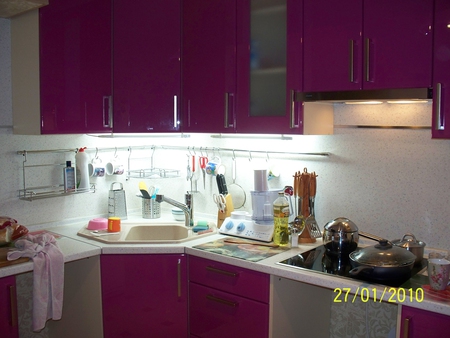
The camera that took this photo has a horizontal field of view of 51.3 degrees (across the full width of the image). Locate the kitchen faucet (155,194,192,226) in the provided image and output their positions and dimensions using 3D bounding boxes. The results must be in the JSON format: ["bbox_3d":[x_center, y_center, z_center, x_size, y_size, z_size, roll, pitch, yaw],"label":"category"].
[{"bbox_3d":[-0.286,0.235,2.640,0.235,0.195,0.060,-4,6,-39],"label":"kitchen faucet"}]

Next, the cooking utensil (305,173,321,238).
[{"bbox_3d":[0.436,0.178,2.315,0.075,0.325,0.050,-3,6,-30],"label":"cooking utensil"}]

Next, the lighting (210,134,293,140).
[{"bbox_3d":[0.137,-0.180,2.568,0.545,0.030,0.045,4,7,40],"label":"lighting"}]

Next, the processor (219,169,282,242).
[{"bbox_3d":[0.174,0.179,2.518,0.344,0.357,0.235,4,6,35],"label":"processor"}]

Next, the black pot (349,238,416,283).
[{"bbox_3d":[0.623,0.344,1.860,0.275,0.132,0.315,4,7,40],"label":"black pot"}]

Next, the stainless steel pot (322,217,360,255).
[{"bbox_3d":[0.555,0.305,2.221,0.172,0.155,0.172,0,5,0],"label":"stainless steel pot"}]

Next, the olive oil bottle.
[{"bbox_3d":[0.283,0.245,2.318,0.079,0.259,0.079,0,5,0],"label":"olive oil bottle"}]

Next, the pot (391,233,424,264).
[{"bbox_3d":[0.789,0.335,1.996,0.140,0.126,0.140,0,5,0],"label":"pot"}]

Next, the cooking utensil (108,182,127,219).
[{"bbox_3d":[-0.677,0.202,2.945,0.095,0.227,0.078,-4,7,-43],"label":"cooking utensil"}]

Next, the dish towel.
[{"bbox_3d":[-0.835,0.503,2.076,0.255,0.355,0.240,4,7,40],"label":"dish towel"}]

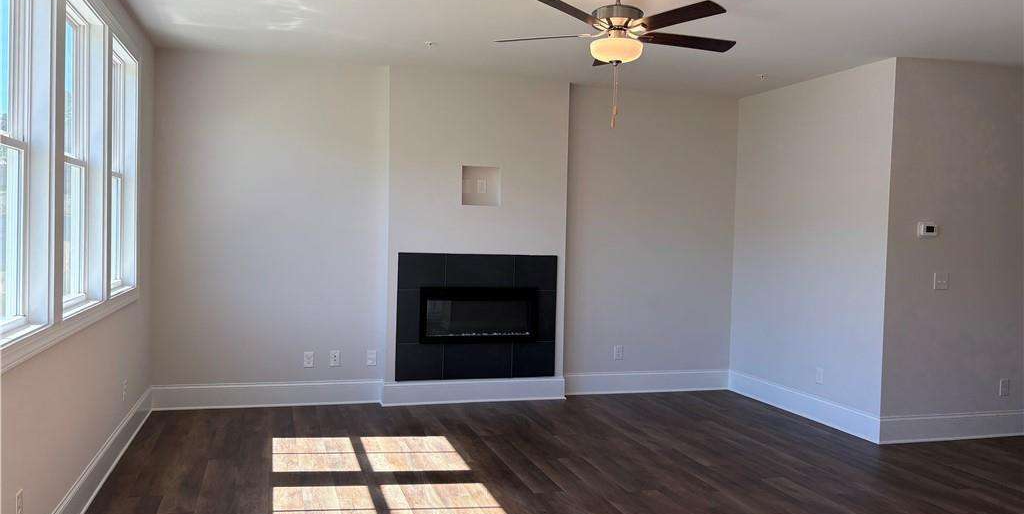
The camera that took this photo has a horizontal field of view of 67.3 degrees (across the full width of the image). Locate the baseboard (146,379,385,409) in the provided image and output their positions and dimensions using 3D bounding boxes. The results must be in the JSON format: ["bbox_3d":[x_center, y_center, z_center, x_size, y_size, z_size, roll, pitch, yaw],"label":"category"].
[{"bbox_3d":[-1.913,1.094,6.108,1.757,0.187,0.025,1,2,-17],"label":"baseboard"}]

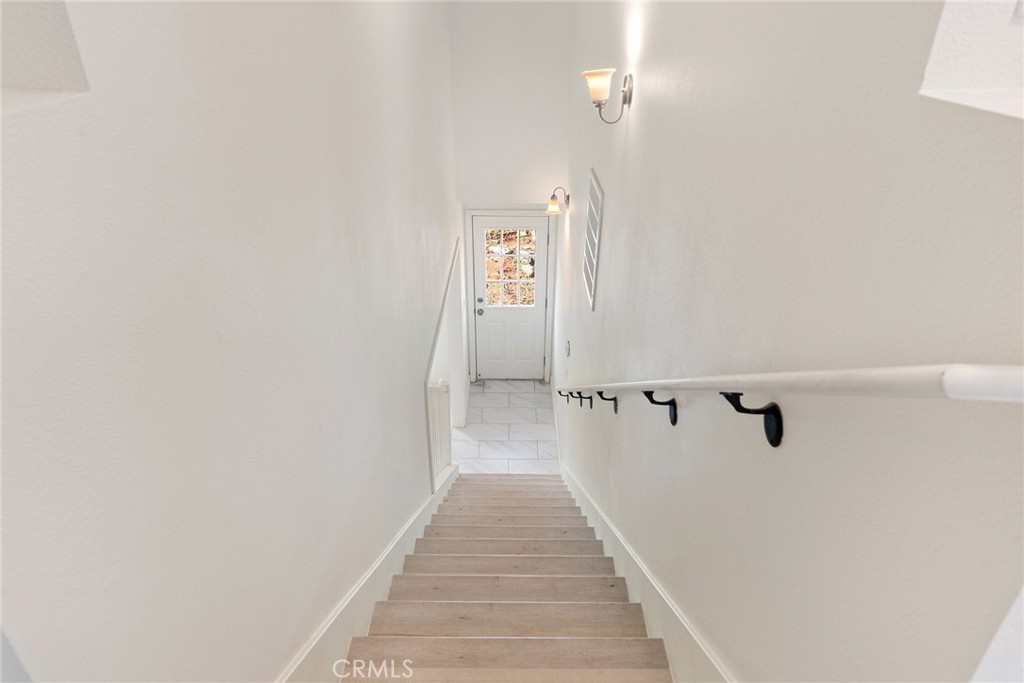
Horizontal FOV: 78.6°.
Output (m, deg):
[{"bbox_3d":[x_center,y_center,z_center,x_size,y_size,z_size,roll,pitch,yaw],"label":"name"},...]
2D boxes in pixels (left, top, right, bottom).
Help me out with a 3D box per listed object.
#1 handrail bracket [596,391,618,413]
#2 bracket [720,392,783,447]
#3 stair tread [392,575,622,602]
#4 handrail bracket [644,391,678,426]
[{"bbox_3d":[0.441,0.284,2.916,0.098,0.115,0.060,0,29,0],"label":"handrail bracket"},{"bbox_3d":[0.442,0.143,1.160,0.098,0.115,0.060,0,29,0],"label":"bracket"},{"bbox_3d":[-0.013,1.056,2.471,0.960,0.030,0.290,0,29,0],"label":"stair tread"},{"bbox_3d":[0.442,0.202,1.883,0.098,0.115,0.060,0,29,0],"label":"handrail bracket"}]

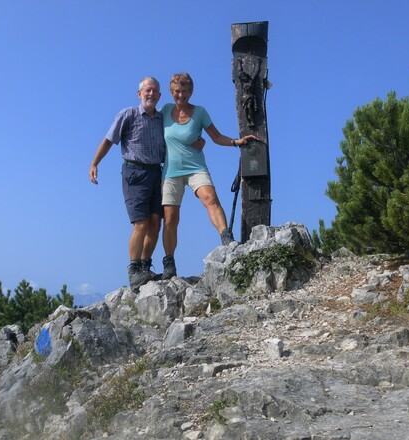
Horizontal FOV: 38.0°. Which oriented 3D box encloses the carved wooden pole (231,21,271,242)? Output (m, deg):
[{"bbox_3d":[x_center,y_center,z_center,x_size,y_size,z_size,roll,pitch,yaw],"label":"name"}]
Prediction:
[{"bbox_3d":[0.401,-0.745,5.008,0.300,1.936,0.260,-2,-7,6],"label":"carved wooden pole"}]

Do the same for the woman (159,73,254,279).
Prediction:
[{"bbox_3d":[0.029,-0.382,4.863,0.779,1.683,0.420,0,-7,0],"label":"woman"}]

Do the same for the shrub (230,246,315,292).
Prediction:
[{"bbox_3d":[0.511,0.366,4.489,0.658,0.332,0.380,0,-7,0],"label":"shrub"}]

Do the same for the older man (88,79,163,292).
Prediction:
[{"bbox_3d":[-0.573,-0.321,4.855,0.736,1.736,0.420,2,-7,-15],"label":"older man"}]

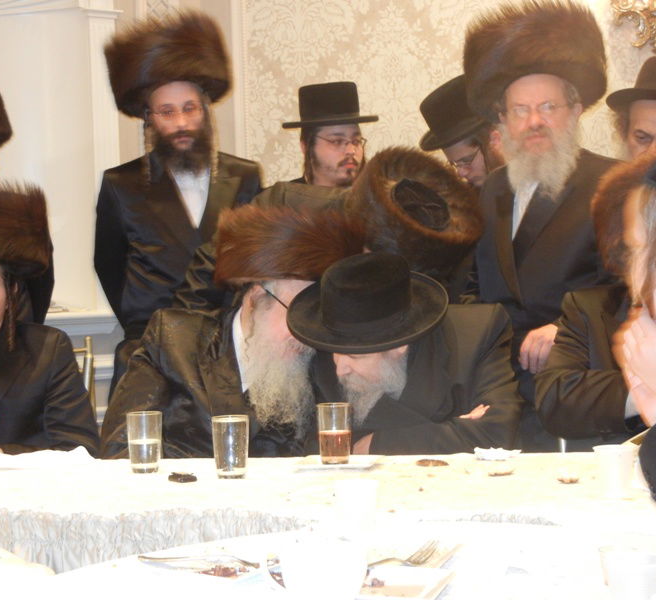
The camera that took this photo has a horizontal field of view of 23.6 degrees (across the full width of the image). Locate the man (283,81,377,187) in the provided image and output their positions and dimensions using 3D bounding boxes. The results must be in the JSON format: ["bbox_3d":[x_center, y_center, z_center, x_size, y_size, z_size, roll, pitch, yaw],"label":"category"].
[{"bbox_3d":[-0.011,0.160,4.950,0.520,1.700,0.340,-3,3,-25],"label":"man"}]

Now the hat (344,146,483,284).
[{"bbox_3d":[0.212,-0.217,3.900,0.330,0.340,0.160,14,-49,-25],"label":"hat"}]

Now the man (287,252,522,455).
[{"bbox_3d":[0.189,0.477,3.600,0.600,1.181,0.780,-1,3,14],"label":"man"}]

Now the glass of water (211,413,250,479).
[{"bbox_3d":[-0.195,0.292,3.127,0.073,0.121,0.073,-2,3,0],"label":"glass of water"}]

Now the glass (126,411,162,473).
[{"bbox_3d":[-0.375,0.291,3.217,0.072,0.120,0.072,-2,3,0],"label":"glass"}]

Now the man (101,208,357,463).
[{"bbox_3d":[-0.228,0.436,3.600,0.620,1.288,0.780,-3,3,-23],"label":"man"}]

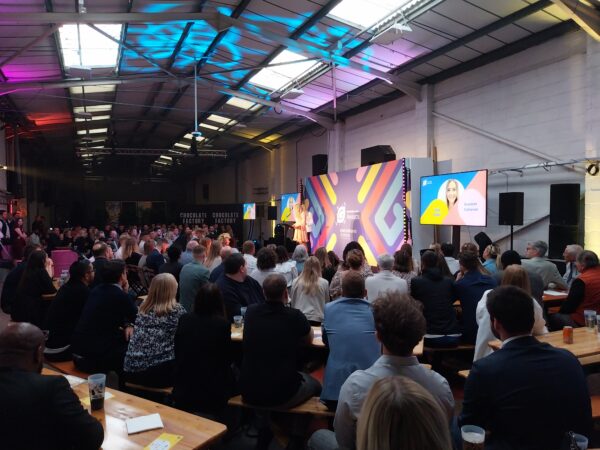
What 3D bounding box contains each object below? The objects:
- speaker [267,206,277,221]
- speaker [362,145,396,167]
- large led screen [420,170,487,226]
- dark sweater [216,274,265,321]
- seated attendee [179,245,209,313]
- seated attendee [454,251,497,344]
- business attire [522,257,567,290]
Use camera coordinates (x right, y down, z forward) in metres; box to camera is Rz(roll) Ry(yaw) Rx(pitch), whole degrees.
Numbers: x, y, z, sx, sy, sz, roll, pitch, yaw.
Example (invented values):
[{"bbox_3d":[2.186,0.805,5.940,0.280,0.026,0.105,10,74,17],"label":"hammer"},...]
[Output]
[{"bbox_3d":[-1.144,-0.437,18.595,0.370,0.580,0.360,0,1,22],"label":"speaker"},{"bbox_3d":[2.029,-1.700,11.367,0.480,0.520,0.700,-1,2,-40],"label":"speaker"},{"bbox_3d":[2.928,-0.480,8.656,0.070,0.990,1.740,-1,1,-25],"label":"large led screen"},{"bbox_3d":[-0.545,0.771,4.237,0.520,0.660,0.380,0,1,18],"label":"dark sweater"},{"bbox_3d":[-1.300,0.898,5.820,0.500,1.280,0.700,1,1,28],"label":"seated attendee"},{"bbox_3d":[1.610,0.900,4.320,0.500,1.320,0.750,0,1,-12],"label":"seated attendee"},{"bbox_3d":[3.100,0.710,5.700,0.510,0.600,0.400,-1,1,-38],"label":"business attire"}]

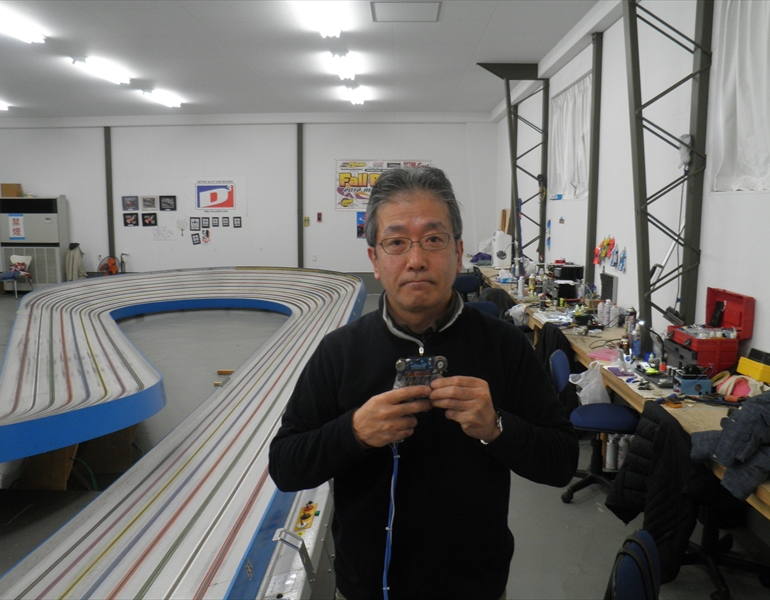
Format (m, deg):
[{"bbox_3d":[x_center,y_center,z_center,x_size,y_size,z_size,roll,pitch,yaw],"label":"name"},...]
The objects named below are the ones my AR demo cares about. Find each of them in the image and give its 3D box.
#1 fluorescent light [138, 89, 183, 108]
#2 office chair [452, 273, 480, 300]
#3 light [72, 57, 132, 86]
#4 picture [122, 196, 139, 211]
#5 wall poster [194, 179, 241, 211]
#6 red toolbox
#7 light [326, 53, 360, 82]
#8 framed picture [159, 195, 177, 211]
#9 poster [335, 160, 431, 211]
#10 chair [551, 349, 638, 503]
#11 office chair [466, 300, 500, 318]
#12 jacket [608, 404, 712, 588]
[{"bbox_3d":[-3.429,-3.074,9.924,0.220,0.100,1.230,1,8,1],"label":"fluorescent light"},{"bbox_3d":[1.127,0.093,8.280,0.580,0.840,0.580,-4,9,-28],"label":"office chair"},{"bbox_3d":[-3.445,-2.777,7.902,0.220,0.100,1.230,1,8,1],"label":"light"},{"bbox_3d":[-4.846,-1.837,12.344,0.314,0.271,0.025,1,8,1],"label":"picture"},{"bbox_3d":[-3.303,-2.039,12.783,0.863,0.636,0.020,0,8,1],"label":"wall poster"},{"bbox_3d":[1.778,0.173,3.570,0.300,0.440,0.385,0,8,1],"label":"red toolbox"},{"bbox_3d":[-0.483,-2.772,7.715,0.220,0.100,1.230,1,8,1],"label":"light"},{"bbox_3d":[-4.126,-1.837,12.324,0.321,0.283,0.025,1,8,1],"label":"framed picture"},{"bbox_3d":[-0.017,-2.240,12.669,1.899,0.988,0.020,0,8,1],"label":"poster"},{"bbox_3d":[1.280,0.695,3.855,0.580,0.830,0.550,3,8,19],"label":"chair"},{"bbox_3d":[0.875,0.456,5.590,0.580,0.840,0.580,-3,8,-22],"label":"office chair"},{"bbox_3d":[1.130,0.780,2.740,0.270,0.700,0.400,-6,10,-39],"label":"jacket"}]

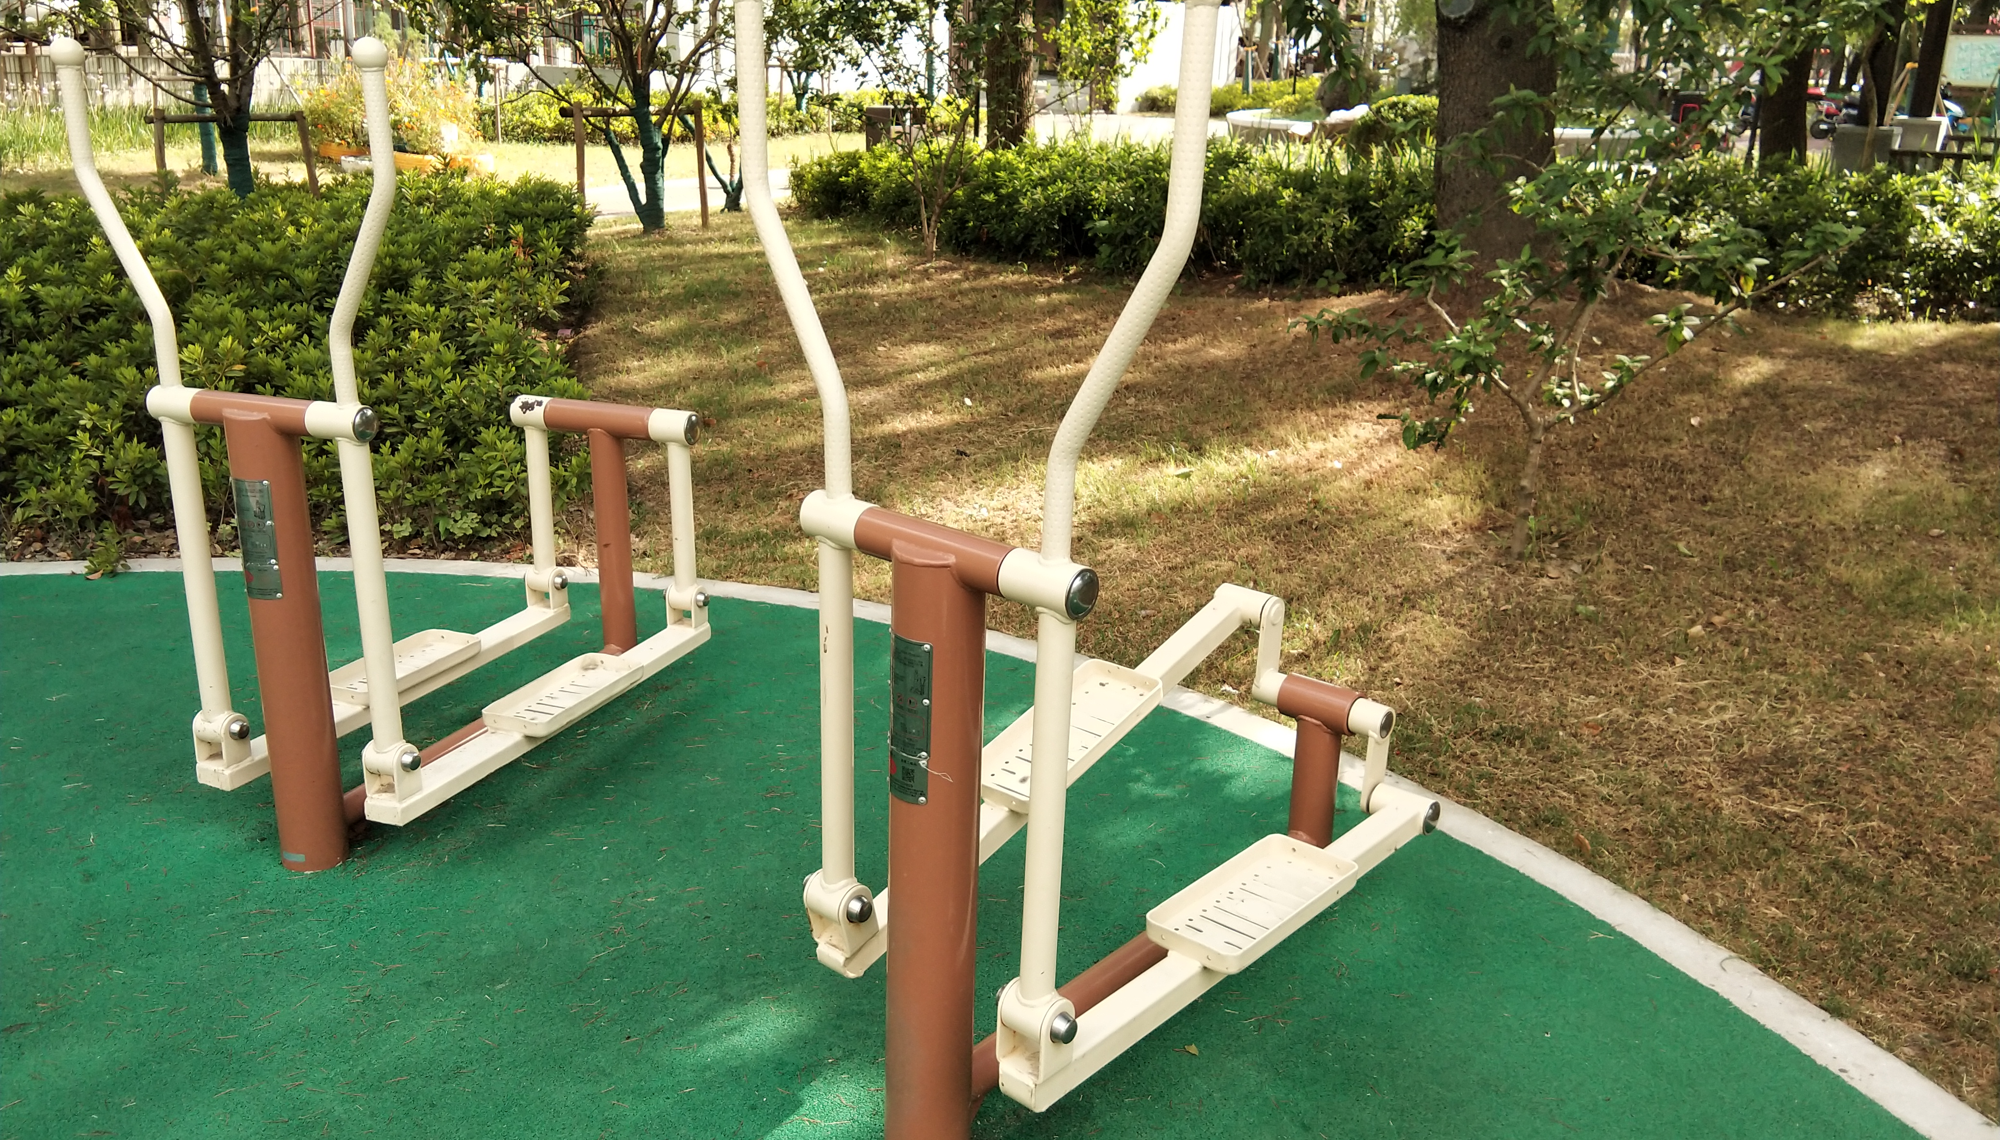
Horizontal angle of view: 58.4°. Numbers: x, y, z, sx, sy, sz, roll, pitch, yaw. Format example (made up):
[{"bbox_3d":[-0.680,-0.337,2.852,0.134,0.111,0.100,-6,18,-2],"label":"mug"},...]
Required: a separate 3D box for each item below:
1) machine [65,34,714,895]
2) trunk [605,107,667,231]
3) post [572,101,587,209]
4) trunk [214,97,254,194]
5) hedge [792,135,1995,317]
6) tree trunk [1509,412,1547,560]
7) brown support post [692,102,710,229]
[{"bbox_3d":[-1.106,-0.309,3.629,0.724,1.492,1.142,7,18,22],"label":"machine"},{"bbox_3d":[-2.694,-2.986,13.338,0.420,0.899,0.320,-2,17,-11],"label":"trunk"},{"bbox_3d":[-3.107,-3.005,13.241,0.090,0.880,0.085,-3,17,-13],"label":"post"},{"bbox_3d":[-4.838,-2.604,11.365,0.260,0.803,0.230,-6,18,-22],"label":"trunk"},{"bbox_3d":[1.829,-2.517,12.389,9.043,0.760,2.453,12,20,34],"label":"hedge"},{"bbox_3d":[1.519,-0.241,5.160,0.090,0.436,0.080,6,17,16],"label":"tree trunk"},{"bbox_3d":[-2.235,-3.026,13.412,0.090,0.927,0.085,-2,17,-9],"label":"brown support post"}]

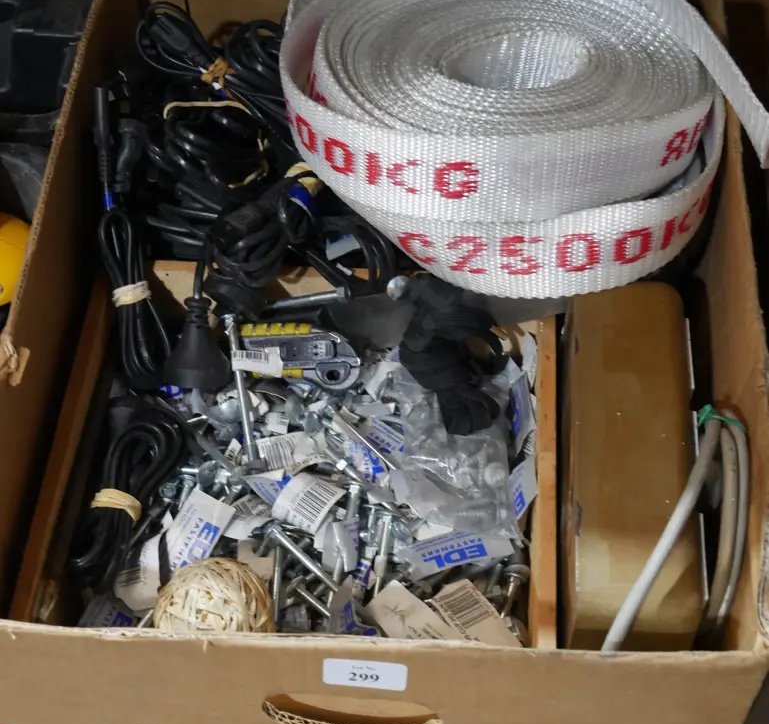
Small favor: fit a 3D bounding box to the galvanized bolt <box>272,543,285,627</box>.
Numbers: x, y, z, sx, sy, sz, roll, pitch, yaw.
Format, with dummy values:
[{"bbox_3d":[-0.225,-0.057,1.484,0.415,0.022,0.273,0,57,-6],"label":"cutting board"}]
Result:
[{"bbox_3d":[-0.059,0.123,0.820,0.008,0.008,0.049,-1,57,0],"label":"galvanized bolt"}]

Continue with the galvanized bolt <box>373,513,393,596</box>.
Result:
[{"bbox_3d":[-0.003,0.114,0.860,0.012,0.012,0.052,6,78,5],"label":"galvanized bolt"}]

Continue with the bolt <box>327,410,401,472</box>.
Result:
[{"bbox_3d":[-0.013,0.048,0.898,0.054,0.012,0.012,40,63,15],"label":"bolt"}]

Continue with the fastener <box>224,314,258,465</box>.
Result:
[{"bbox_3d":[-0.085,0.015,0.885,0.011,0.011,0.101,-9,64,-7],"label":"fastener"}]

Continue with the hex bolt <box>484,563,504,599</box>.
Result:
[{"bbox_3d":[0.063,0.128,0.854,0.010,0.010,0.025,16,84,12],"label":"hex bolt"}]

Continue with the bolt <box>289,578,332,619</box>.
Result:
[{"bbox_3d":[-0.040,0.132,0.820,0.012,0.012,0.033,-36,47,-24],"label":"bolt"}]

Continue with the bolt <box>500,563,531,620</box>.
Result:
[{"bbox_3d":[0.069,0.127,0.820,0.015,0.015,0.036,14,57,11],"label":"bolt"}]

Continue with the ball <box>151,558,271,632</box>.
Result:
[{"bbox_3d":[-0.092,0.140,0.800,0.067,0.063,0.067,0,53,0],"label":"ball"}]

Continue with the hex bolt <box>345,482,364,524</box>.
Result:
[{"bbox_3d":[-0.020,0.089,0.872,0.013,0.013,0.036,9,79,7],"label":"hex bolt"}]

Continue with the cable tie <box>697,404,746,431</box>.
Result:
[{"bbox_3d":[0.191,0.031,0.838,0.027,0.014,0.012,2,54,3],"label":"cable tie"}]

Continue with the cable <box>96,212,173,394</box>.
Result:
[{"bbox_3d":[-0.155,-0.041,0.923,0.036,0.028,0.114,-11,70,-7],"label":"cable"}]

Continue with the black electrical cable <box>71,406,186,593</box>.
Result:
[{"bbox_3d":[-0.154,0.078,0.877,0.050,0.032,0.108,9,63,8],"label":"black electrical cable"}]

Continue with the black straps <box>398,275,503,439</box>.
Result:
[{"bbox_3d":[0.040,-0.007,0.873,0.060,0.045,0.090,2,54,4],"label":"black straps"}]

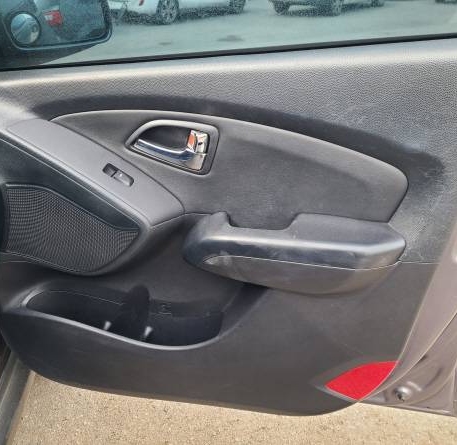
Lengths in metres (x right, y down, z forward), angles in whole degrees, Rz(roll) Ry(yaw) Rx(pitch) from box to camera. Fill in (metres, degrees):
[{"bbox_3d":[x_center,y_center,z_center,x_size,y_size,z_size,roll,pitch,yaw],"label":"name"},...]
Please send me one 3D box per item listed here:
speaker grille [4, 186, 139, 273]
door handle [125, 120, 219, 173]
[{"bbox_3d":[-0.276,0.012,0.780,0.222,0.150,0.045,0,29,4],"label":"speaker grille"},{"bbox_3d":[-0.093,-0.126,0.740,0.154,0.084,0.042,3,29,9],"label":"door handle"}]

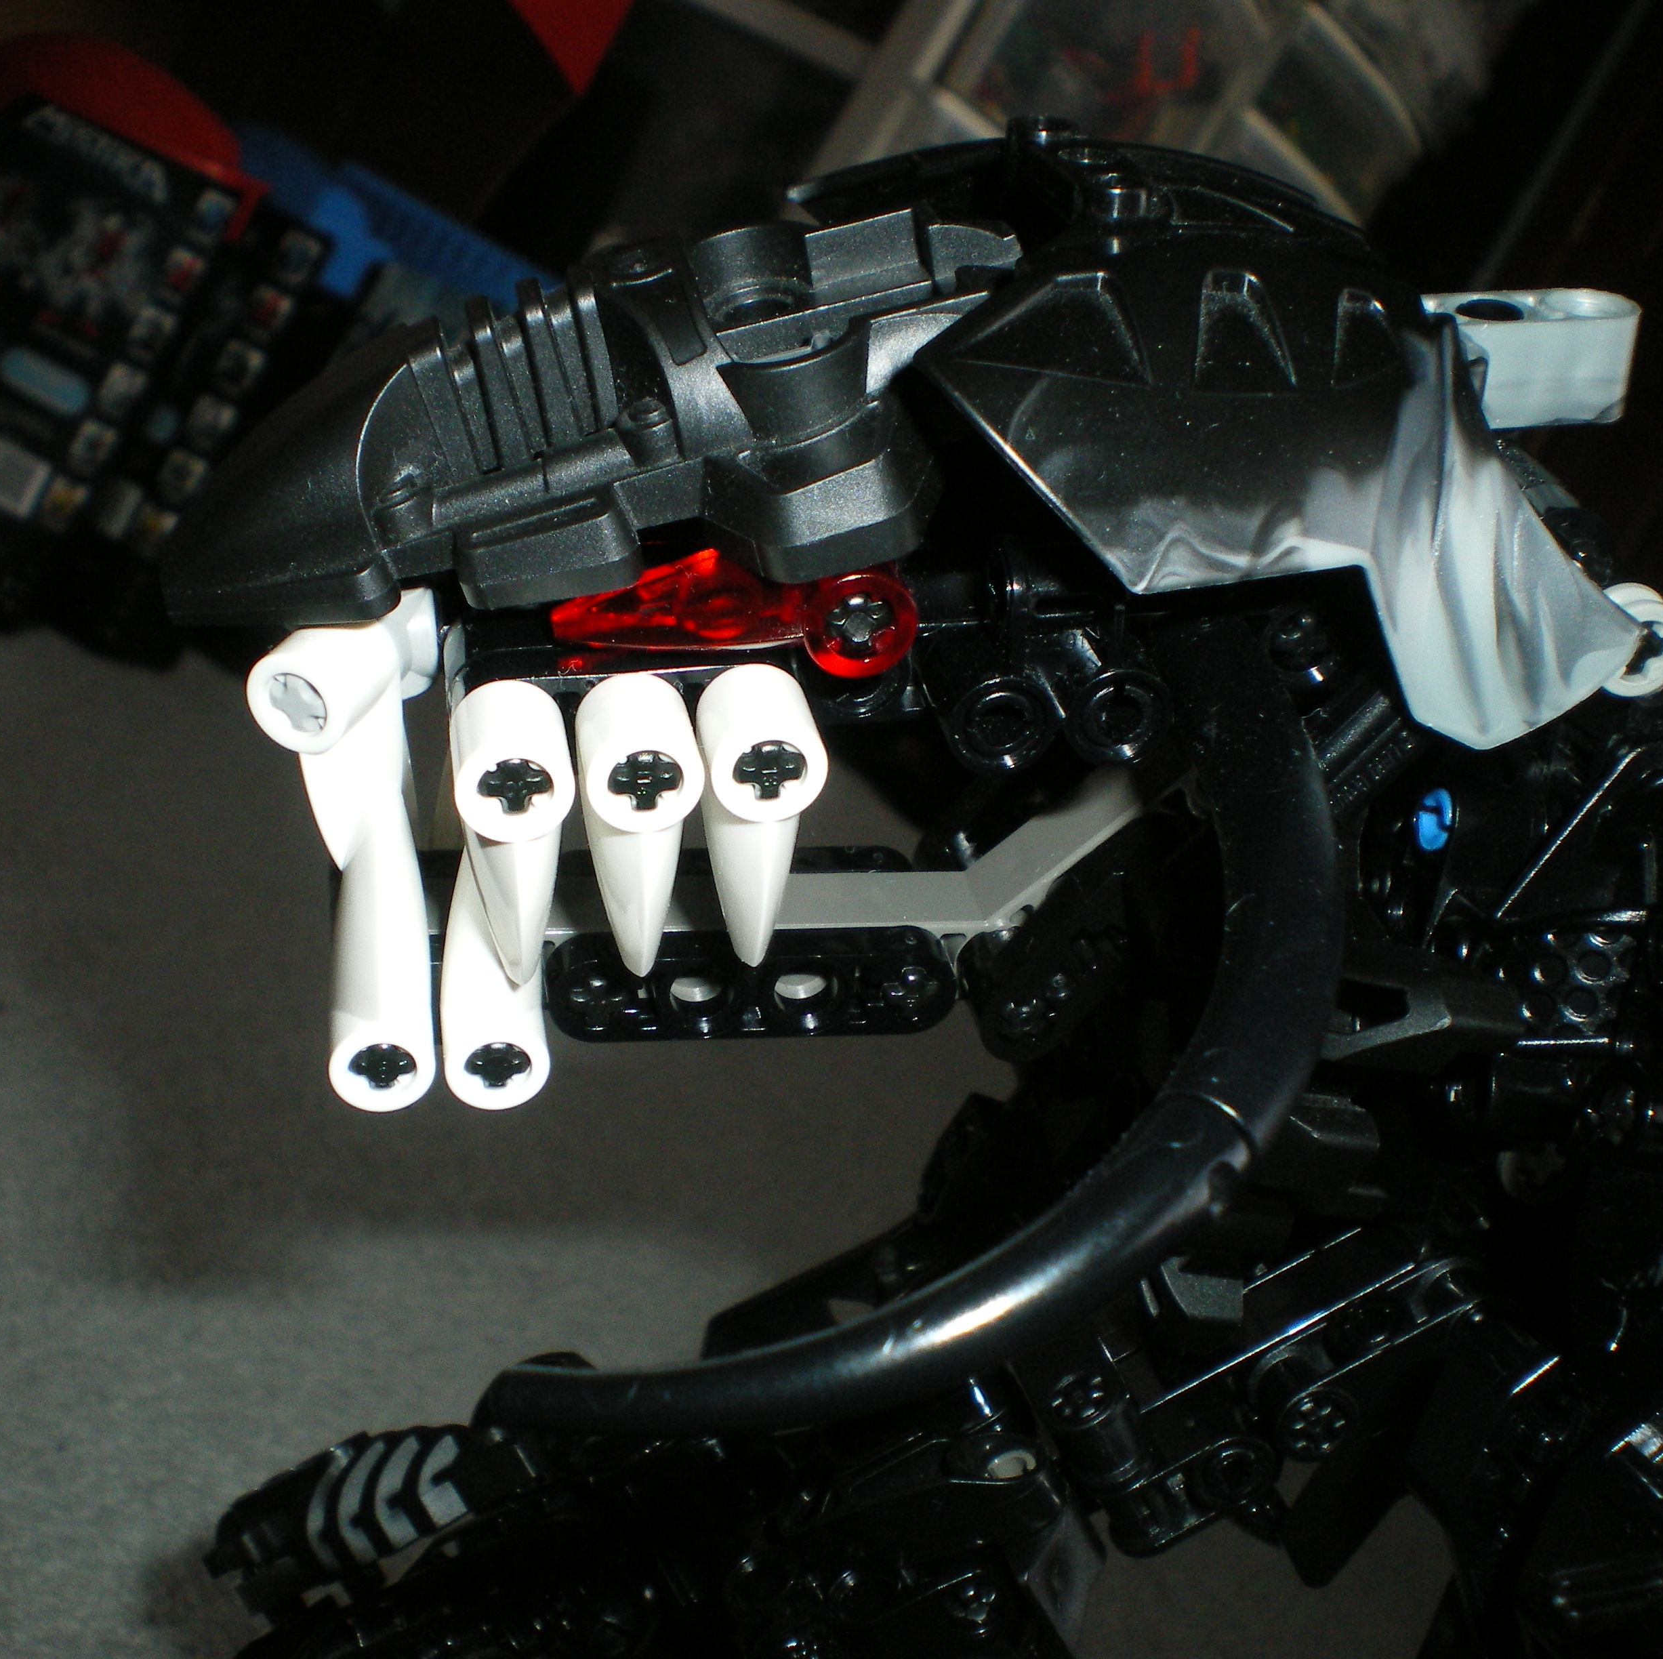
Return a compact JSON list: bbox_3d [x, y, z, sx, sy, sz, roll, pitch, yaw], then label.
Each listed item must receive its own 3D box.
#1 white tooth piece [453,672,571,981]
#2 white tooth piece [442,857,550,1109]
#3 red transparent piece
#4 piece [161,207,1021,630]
[{"bbox_3d":[-0.020,0.002,0.149,0.007,0.023,0.008,-5,33,-10],"label":"white tooth piece"},{"bbox_3d":[-0.024,0.008,0.162,0.007,0.023,0.008,-1,32,-12],"label":"white tooth piece"},{"bbox_3d":[-0.007,-0.015,0.149,0.023,0.007,0.008,-2,32,-12],"label":"red transparent piece"},{"bbox_3d":[-0.015,-0.028,0.151,0.063,0.019,0.024,-16,49,-7],"label":"piece"}]

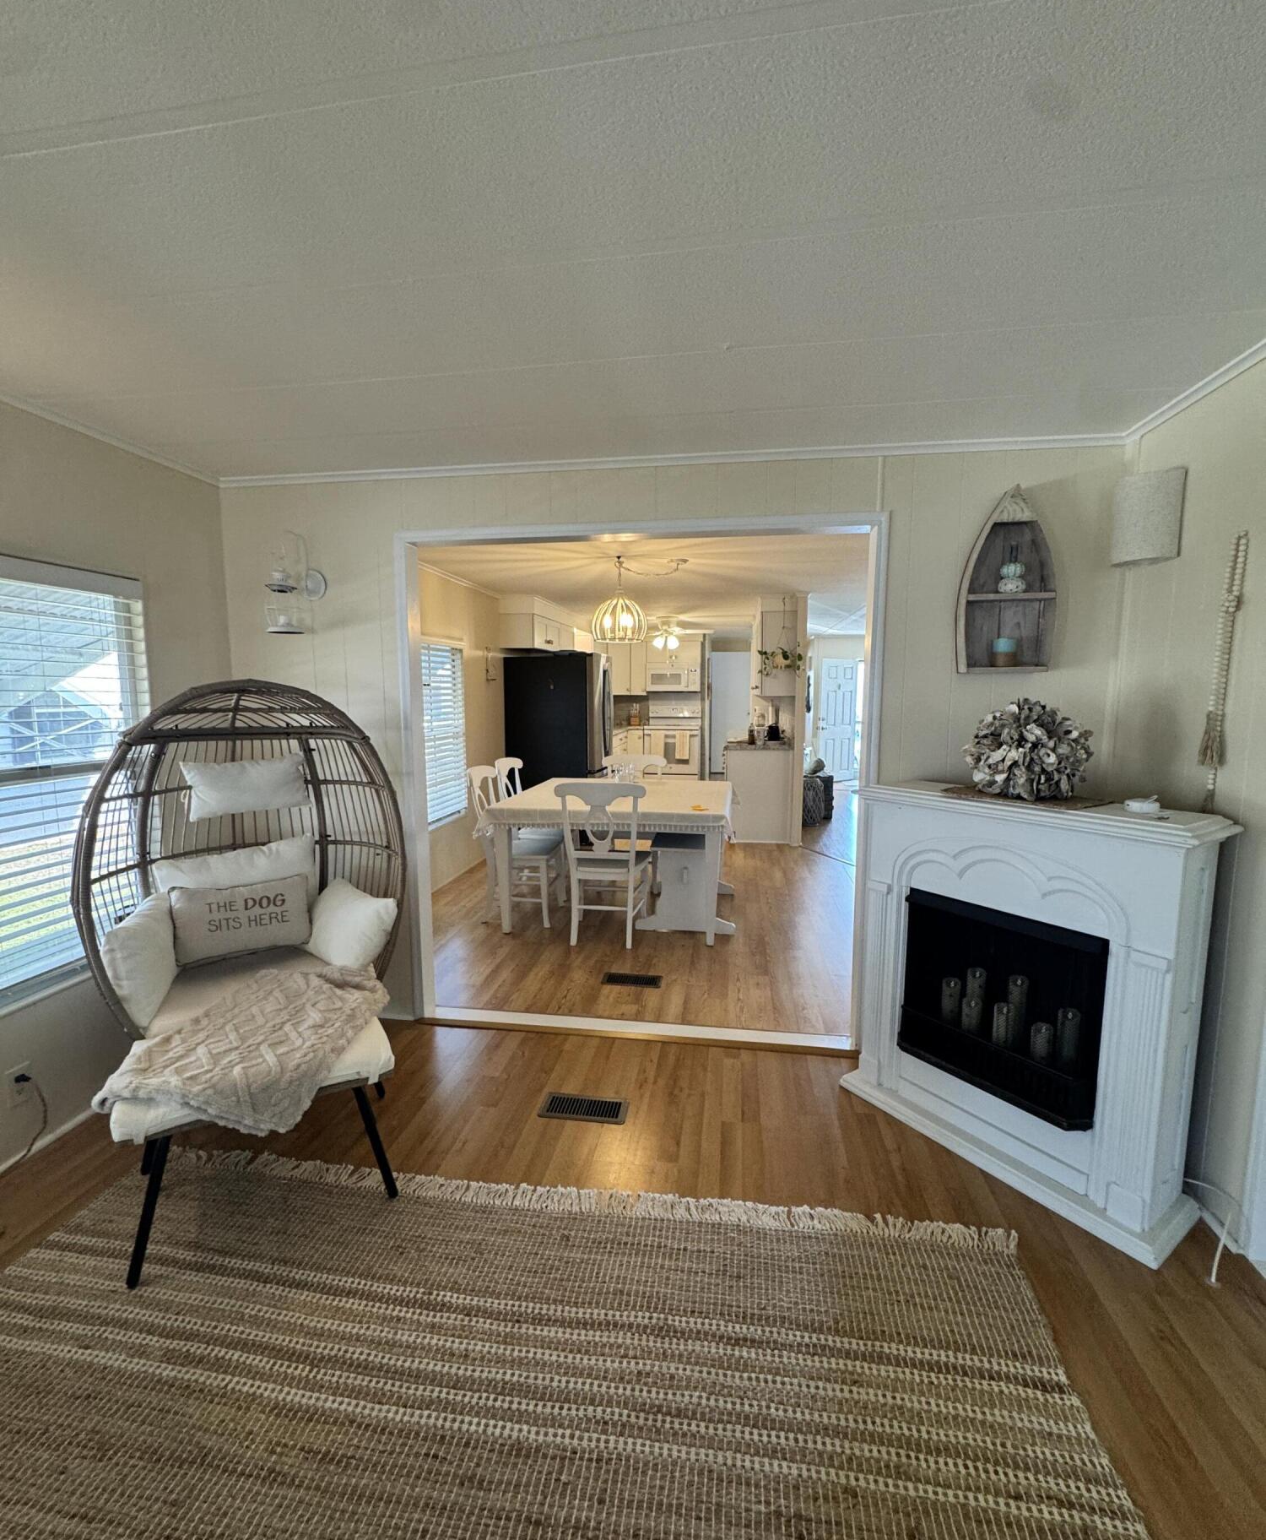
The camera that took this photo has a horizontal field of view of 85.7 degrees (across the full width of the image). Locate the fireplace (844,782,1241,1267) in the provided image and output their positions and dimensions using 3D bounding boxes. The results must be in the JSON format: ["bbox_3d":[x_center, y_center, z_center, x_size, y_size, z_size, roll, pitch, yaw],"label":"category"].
[{"bbox_3d":[1.179,0.647,2.154,0.340,1.120,1.000,-4,8,-34],"label":"fireplace"}]

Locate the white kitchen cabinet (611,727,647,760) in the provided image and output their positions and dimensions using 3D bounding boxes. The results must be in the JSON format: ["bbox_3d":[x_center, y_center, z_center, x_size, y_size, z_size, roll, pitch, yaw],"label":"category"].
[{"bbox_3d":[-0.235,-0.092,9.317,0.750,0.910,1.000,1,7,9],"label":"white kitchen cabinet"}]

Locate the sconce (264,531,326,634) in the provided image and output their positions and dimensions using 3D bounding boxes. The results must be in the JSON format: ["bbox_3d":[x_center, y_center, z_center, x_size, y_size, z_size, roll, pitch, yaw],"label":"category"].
[{"bbox_3d":[-1.355,-0.744,2.743,0.160,0.400,0.270,1,7,9],"label":"sconce"}]

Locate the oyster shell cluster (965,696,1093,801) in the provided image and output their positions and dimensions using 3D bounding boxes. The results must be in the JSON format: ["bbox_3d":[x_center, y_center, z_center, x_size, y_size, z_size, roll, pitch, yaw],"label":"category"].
[{"bbox_3d":[1.222,-0.067,2.104,0.350,0.310,0.350,1,7,9],"label":"oyster shell cluster"}]

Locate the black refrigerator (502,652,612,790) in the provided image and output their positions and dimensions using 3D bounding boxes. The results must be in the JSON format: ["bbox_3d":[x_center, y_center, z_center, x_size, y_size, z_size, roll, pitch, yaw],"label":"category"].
[{"bbox_3d":[-0.654,-0.186,6.457,0.860,1.760,0.890,1,7,9],"label":"black refrigerator"}]

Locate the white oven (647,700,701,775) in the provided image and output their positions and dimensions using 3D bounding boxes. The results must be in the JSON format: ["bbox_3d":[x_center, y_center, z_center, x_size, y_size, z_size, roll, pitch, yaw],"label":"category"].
[{"bbox_3d":[0.601,-0.282,9.716,0.765,1.200,0.680,1,7,9],"label":"white oven"}]

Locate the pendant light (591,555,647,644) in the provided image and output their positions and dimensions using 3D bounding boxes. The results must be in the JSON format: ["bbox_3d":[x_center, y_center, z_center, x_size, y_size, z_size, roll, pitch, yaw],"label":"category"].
[{"bbox_3d":[-0.086,-1.083,4.338,0.360,0.560,0.360,1,7,9],"label":"pendant light"}]

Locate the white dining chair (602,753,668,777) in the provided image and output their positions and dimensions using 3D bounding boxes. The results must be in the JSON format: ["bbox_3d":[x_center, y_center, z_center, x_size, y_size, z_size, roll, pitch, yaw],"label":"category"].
[{"bbox_3d":[-0.025,0.378,5.121,0.500,0.955,0.530,1,7,9],"label":"white dining chair"}]

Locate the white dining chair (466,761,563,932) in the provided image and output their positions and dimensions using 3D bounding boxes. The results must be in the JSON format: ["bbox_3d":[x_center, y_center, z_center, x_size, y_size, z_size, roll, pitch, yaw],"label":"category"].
[{"bbox_3d":[-0.714,0.464,4.369,0.530,0.955,0.500,1,7,9],"label":"white dining chair"}]

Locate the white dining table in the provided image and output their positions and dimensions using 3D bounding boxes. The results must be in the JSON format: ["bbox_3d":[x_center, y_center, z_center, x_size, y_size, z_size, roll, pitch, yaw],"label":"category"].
[{"bbox_3d":[-0.049,0.538,4.572,1.380,0.765,1.370,1,7,9],"label":"white dining table"}]

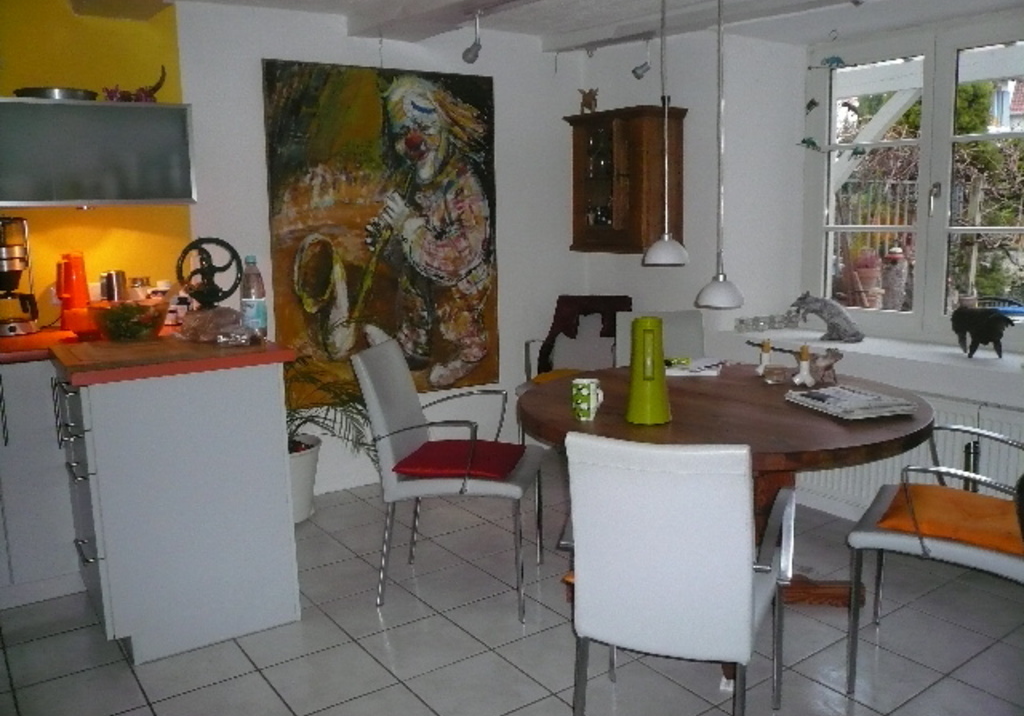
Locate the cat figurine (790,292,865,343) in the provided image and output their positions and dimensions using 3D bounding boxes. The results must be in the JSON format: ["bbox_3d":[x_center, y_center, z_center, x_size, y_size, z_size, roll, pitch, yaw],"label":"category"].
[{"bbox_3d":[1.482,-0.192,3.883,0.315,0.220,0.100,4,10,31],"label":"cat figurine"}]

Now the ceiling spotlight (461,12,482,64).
[{"bbox_3d":[-0.164,-1.354,3.508,0.095,0.212,0.075,6,11,38],"label":"ceiling spotlight"}]

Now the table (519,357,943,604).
[{"bbox_3d":[0.634,0.477,2.603,1.250,0.720,1.250,-7,11,-34],"label":"table"}]

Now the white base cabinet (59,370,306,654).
[{"bbox_3d":[-1.146,0.445,2.808,0.606,0.879,0.635,-7,11,-35],"label":"white base cabinet"}]

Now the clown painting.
[{"bbox_3d":[-0.573,-0.582,4.032,1.200,1.580,0.030,-7,11,-34],"label":"clown painting"}]

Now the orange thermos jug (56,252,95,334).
[{"bbox_3d":[-1.693,-0.257,3.224,0.140,0.298,0.128,-8,11,-37],"label":"orange thermos jug"}]

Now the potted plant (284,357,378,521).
[{"bbox_3d":[-1.002,0.364,3.744,0.646,0.747,0.535,-7,11,-35],"label":"potted plant"}]

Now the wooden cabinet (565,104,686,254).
[{"bbox_3d":[0.571,-0.893,4.219,0.299,0.692,0.598,-7,11,-34],"label":"wooden cabinet"}]

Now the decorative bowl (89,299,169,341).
[{"bbox_3d":[-1.335,-0.132,2.883,0.255,0.132,0.255,-7,11,-35],"label":"decorative bowl"}]

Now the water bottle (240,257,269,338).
[{"bbox_3d":[-0.867,-0.199,2.777,0.085,0.288,0.085,-4,9,-17],"label":"water bottle"}]

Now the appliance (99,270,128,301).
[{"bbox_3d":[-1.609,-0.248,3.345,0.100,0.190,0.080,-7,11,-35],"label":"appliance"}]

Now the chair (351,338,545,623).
[{"bbox_3d":[-0.199,0.397,2.950,0.589,0.891,0.523,0,9,11],"label":"chair"}]

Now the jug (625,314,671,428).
[{"bbox_3d":[0.370,0.030,2.238,0.124,0.288,0.142,0,9,9],"label":"jug"}]

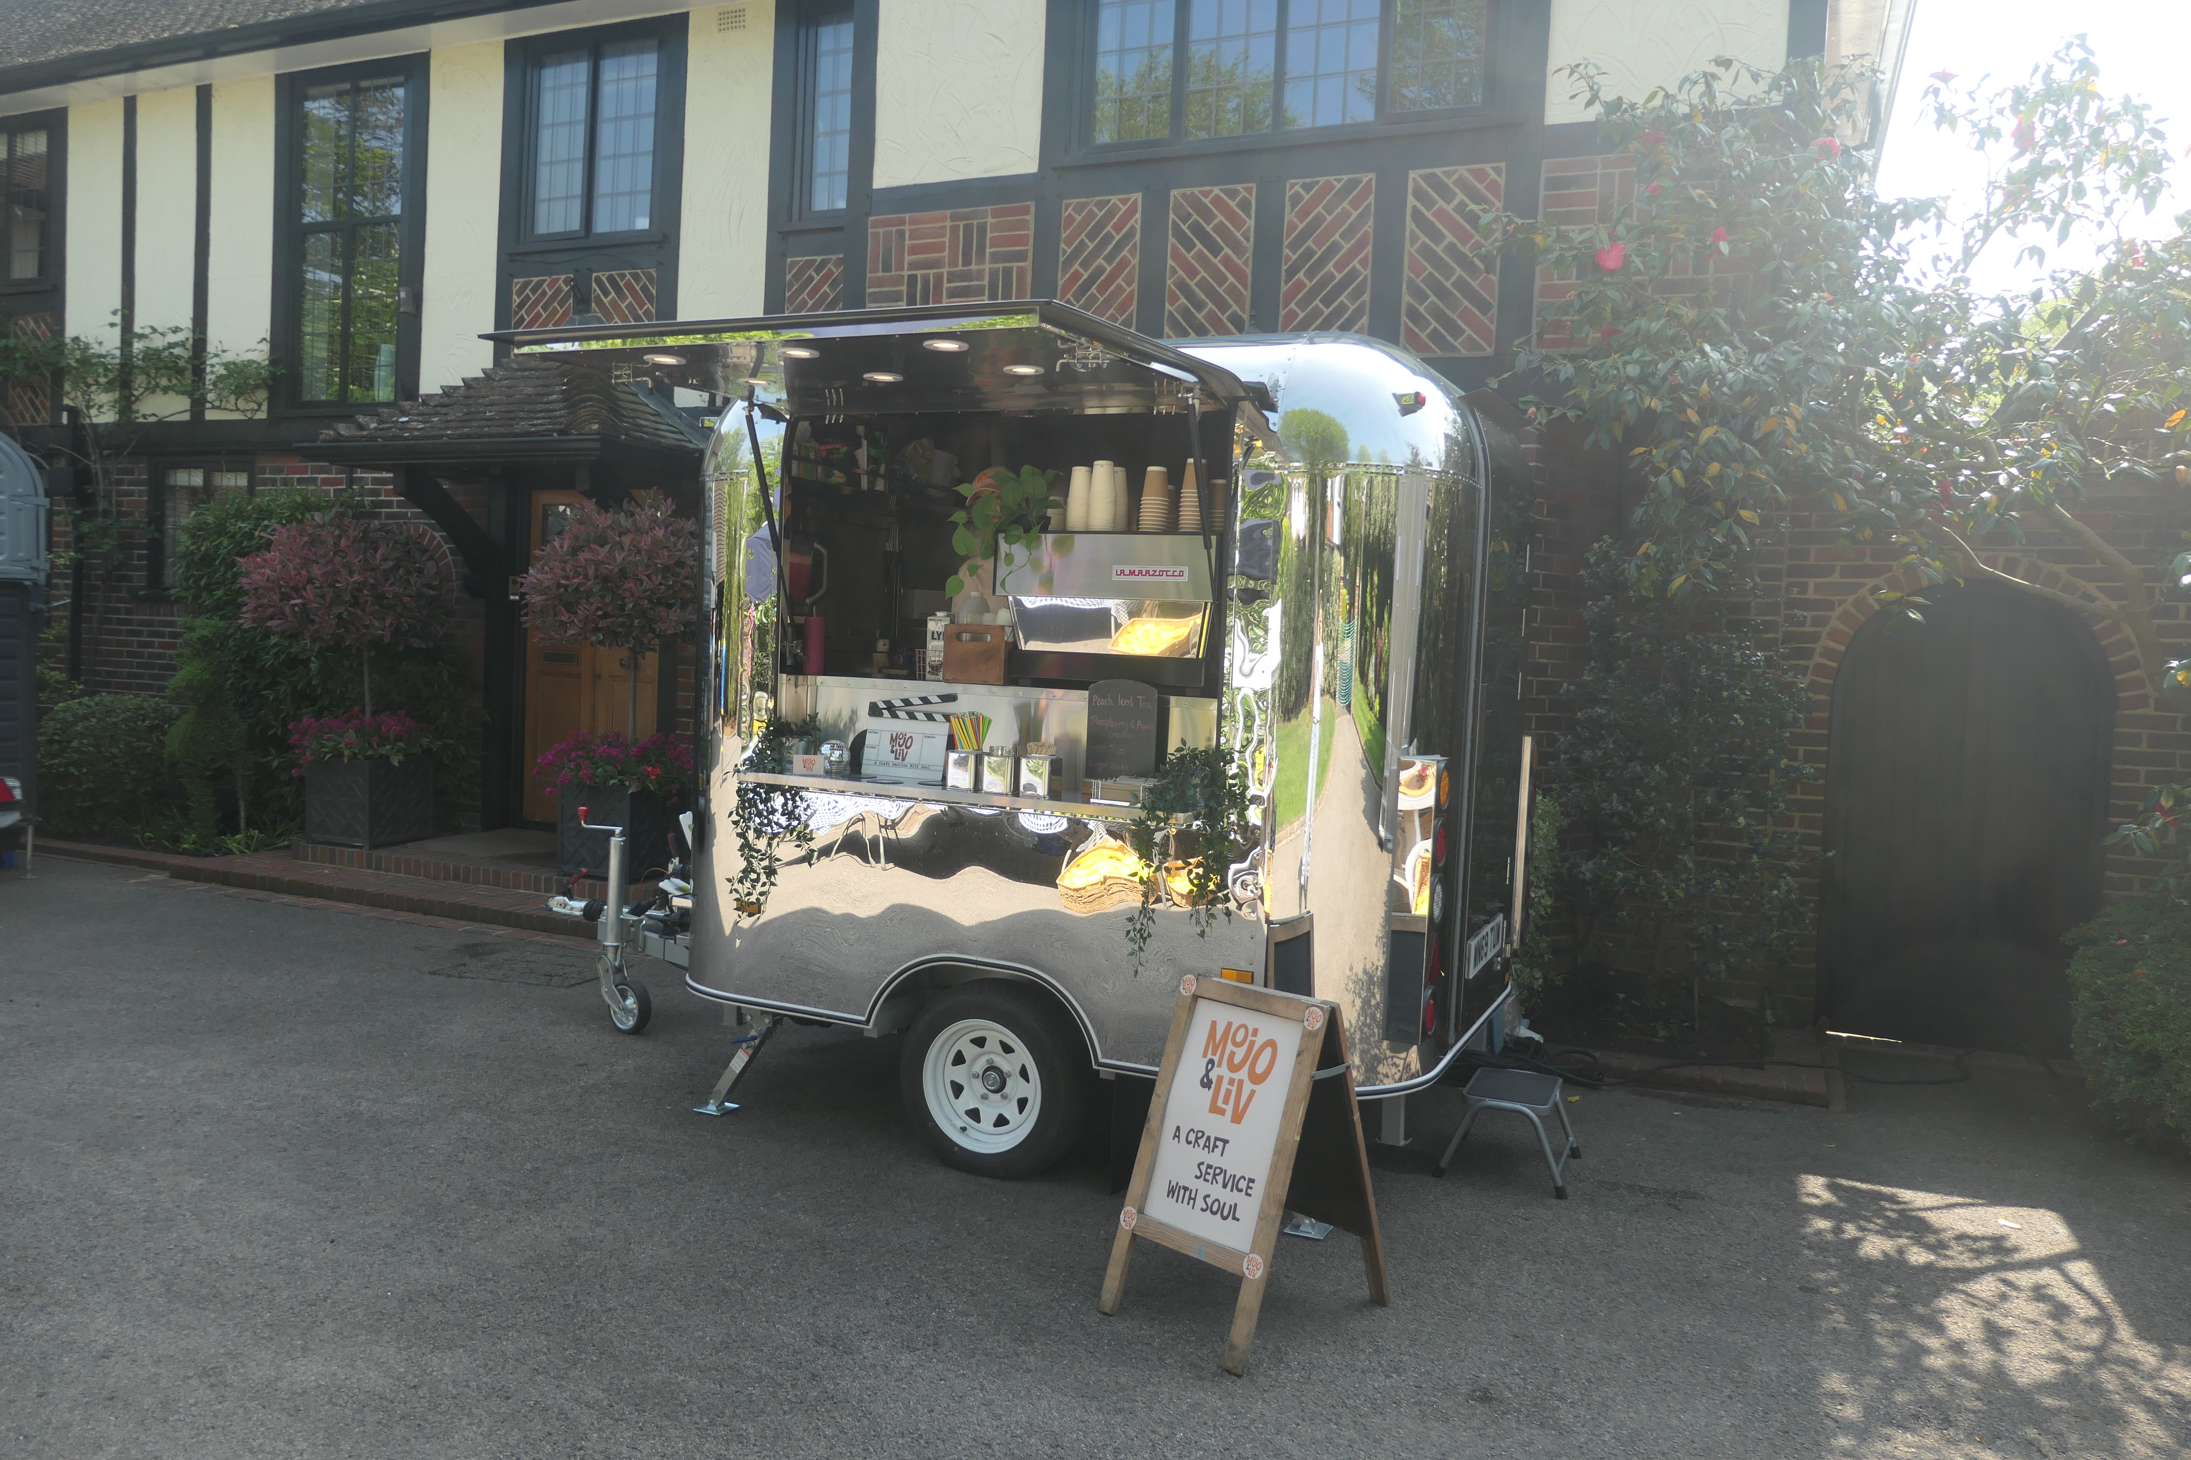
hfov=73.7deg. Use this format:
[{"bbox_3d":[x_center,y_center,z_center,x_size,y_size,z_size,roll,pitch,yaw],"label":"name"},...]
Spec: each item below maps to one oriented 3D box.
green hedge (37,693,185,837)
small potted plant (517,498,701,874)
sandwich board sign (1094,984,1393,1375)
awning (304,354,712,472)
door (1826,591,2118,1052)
[{"bbox_3d":[-6.686,0.232,9.880,1.250,0.980,0.900,4,2,22],"label":"green hedge"},{"bbox_3d":[-2.631,-0.241,8.208,1.150,2.100,1.120,4,2,22],"label":"small potted plant"},{"bbox_3d":[0.358,0.981,3.418,0.420,0.760,0.540,5,3,41],"label":"sandwich board sign"},{"bbox_3d":[-3.490,-1.941,8.687,2.300,0.820,1.000,4,2,22],"label":"awning"},{"bbox_3d":[3.787,0.370,6.389,1.070,2.040,0.100,4,2,22],"label":"door"}]

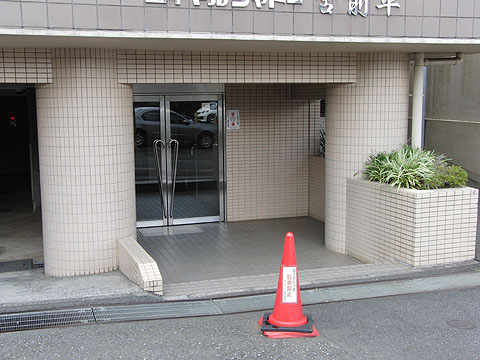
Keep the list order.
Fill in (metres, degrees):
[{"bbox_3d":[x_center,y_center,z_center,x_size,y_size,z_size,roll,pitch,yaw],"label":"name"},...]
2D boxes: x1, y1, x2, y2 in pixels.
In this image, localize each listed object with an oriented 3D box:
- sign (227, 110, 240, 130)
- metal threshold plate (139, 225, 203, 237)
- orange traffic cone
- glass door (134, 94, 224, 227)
[{"bbox_3d":[-0.092,-0.923,9.615,0.207,0.296,0.010,-3,8,-19],"label":"sign"},{"bbox_3d":[-1.012,0.725,9.100,0.865,0.015,0.530,-3,8,-20],"label":"metal threshold plate"},{"bbox_3d":[0.349,0.737,4.573,0.400,0.730,0.390,-1,7,-2],"label":"orange traffic cone"},{"bbox_3d":[-1.081,-0.276,9.348,1.800,1.980,0.090,-3,8,-19],"label":"glass door"}]

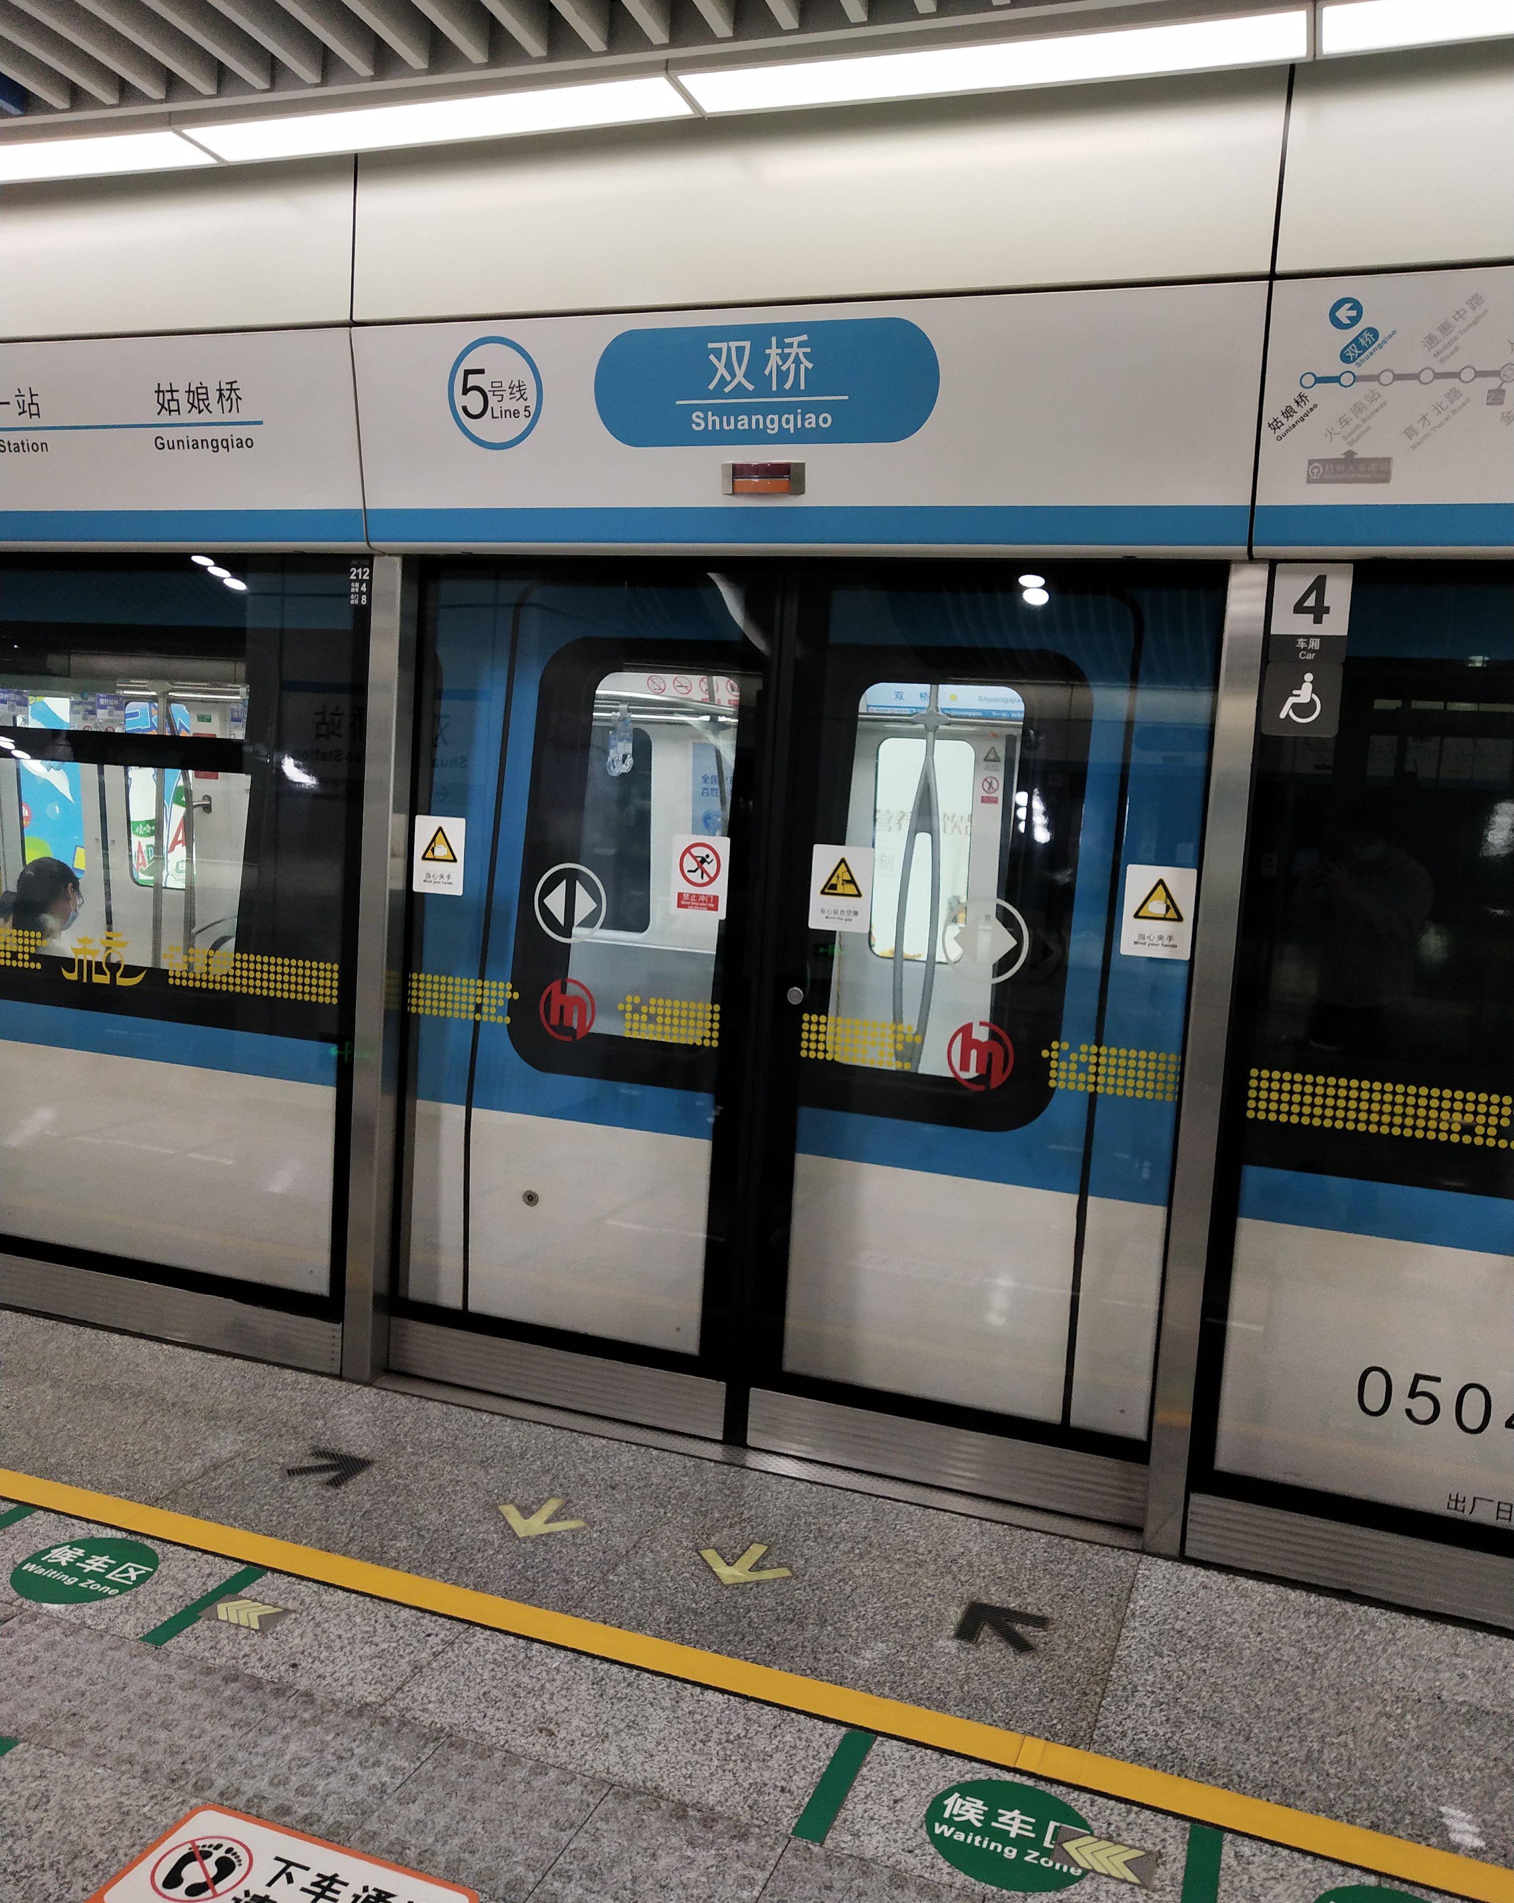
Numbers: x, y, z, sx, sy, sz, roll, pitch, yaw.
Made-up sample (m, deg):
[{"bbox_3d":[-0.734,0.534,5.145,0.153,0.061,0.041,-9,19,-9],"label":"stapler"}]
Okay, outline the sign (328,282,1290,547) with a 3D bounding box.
[{"bbox_3d":[0.024,-1.099,3.706,1.999,0.503,0.060,6,19,21],"label":"sign"}]

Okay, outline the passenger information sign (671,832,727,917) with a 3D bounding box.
[{"bbox_3d":[-0.131,-0.172,4.041,0.142,0.188,0.010,6,6,21],"label":"passenger information sign"}]

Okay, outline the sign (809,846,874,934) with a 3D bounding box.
[{"bbox_3d":[0.191,-0.140,3.916,0.145,0.190,0.010,6,6,21],"label":"sign"}]

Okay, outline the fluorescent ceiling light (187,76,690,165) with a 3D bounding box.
[{"bbox_3d":[-0.677,-1.732,3.639,1.146,0.040,0.183,6,6,21],"label":"fluorescent ceiling light"}]

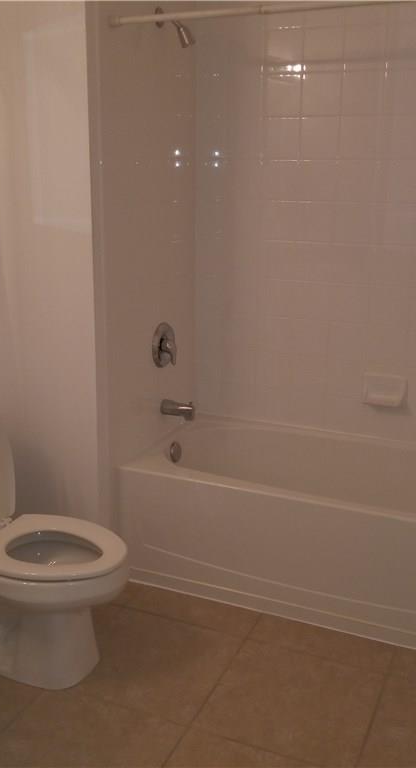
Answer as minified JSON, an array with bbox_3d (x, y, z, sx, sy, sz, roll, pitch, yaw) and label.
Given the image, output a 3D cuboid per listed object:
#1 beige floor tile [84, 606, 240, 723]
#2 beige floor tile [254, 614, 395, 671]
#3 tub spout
[{"bbox_3d":[-0.177,0.867,2.421,0.463,0.010,0.463,7,16,22],"label":"beige floor tile"},{"bbox_3d":[0.369,0.846,2.530,0.463,0.010,0.172,7,16,22],"label":"beige floor tile"},{"bbox_3d":[-0.124,0.103,3.082,0.140,0.065,0.055,7,16,22],"label":"tub spout"}]

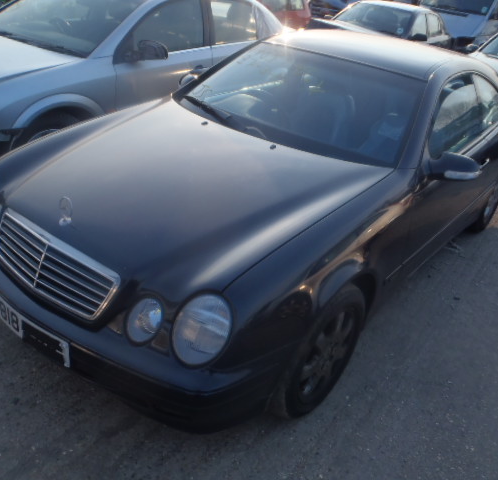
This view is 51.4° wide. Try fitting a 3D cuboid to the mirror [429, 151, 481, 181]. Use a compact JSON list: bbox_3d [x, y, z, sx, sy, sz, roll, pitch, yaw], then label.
[{"bbox_3d":[1.006,-0.352,2.519,0.220,0.130,0.115,25,31,30],"label":"mirror"}]

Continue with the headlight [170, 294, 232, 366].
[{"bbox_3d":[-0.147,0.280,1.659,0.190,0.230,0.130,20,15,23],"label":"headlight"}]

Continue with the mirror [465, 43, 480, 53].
[{"bbox_3d":[3.566,-3.067,8.260,0.240,0.160,0.140,26,32,32],"label":"mirror"}]

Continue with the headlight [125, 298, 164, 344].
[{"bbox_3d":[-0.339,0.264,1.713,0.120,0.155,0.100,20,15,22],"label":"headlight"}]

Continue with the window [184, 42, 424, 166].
[{"bbox_3d":[0.309,-0.834,2.853,1.400,0.110,0.680,25,62,30],"label":"window"}]

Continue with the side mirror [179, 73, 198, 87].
[{"bbox_3d":[-0.383,-1.020,3.419,0.220,0.130,0.115,25,31,30],"label":"side mirror"}]

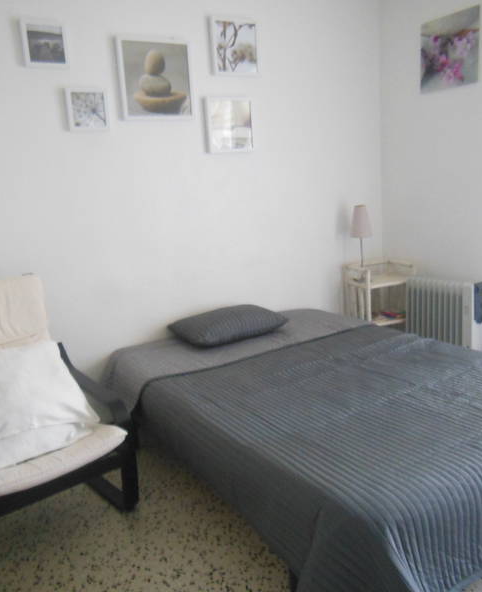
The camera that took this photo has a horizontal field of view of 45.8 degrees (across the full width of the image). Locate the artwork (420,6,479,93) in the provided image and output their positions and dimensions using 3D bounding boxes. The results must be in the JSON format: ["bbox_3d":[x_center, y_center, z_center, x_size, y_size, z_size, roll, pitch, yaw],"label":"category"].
[{"bbox_3d":[1.232,-1.435,3.362,0.020,0.402,0.404,-11,13,-31],"label":"artwork"}]

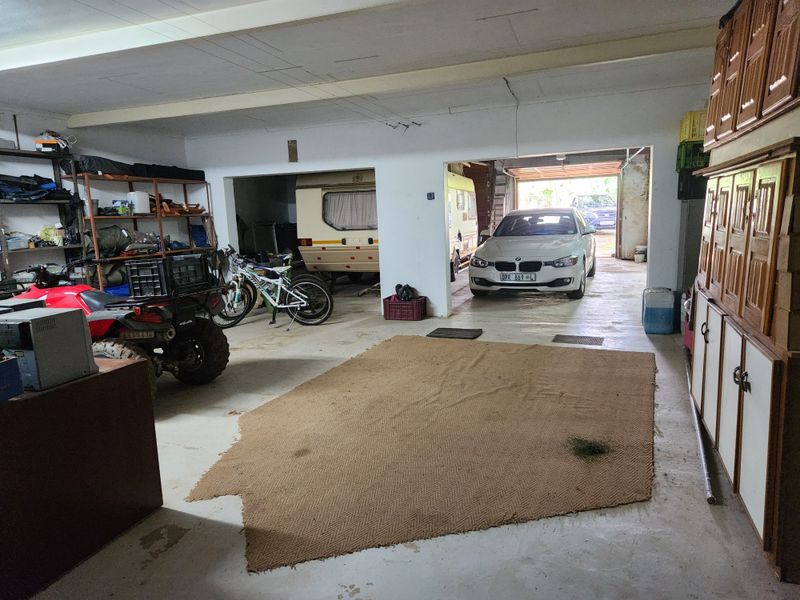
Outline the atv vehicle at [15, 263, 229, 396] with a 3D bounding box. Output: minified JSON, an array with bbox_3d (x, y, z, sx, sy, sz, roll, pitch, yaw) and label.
[{"bbox_3d":[-2.603,0.245,4.483,2.020,1.120,1.150,1,10,20],"label":"atv vehicle"}]

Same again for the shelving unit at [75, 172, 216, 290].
[{"bbox_3d":[-3.331,-0.582,7.117,0.450,1.990,2.060,1,9,20],"label":"shelving unit"}]

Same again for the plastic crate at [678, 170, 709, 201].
[{"bbox_3d":[3.129,-1.184,5.493,0.430,0.295,0.440,1,10,21],"label":"plastic crate"}]

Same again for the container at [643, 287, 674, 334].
[{"bbox_3d":[2.887,0.125,5.948,0.300,0.460,0.270,1,9,20],"label":"container"}]

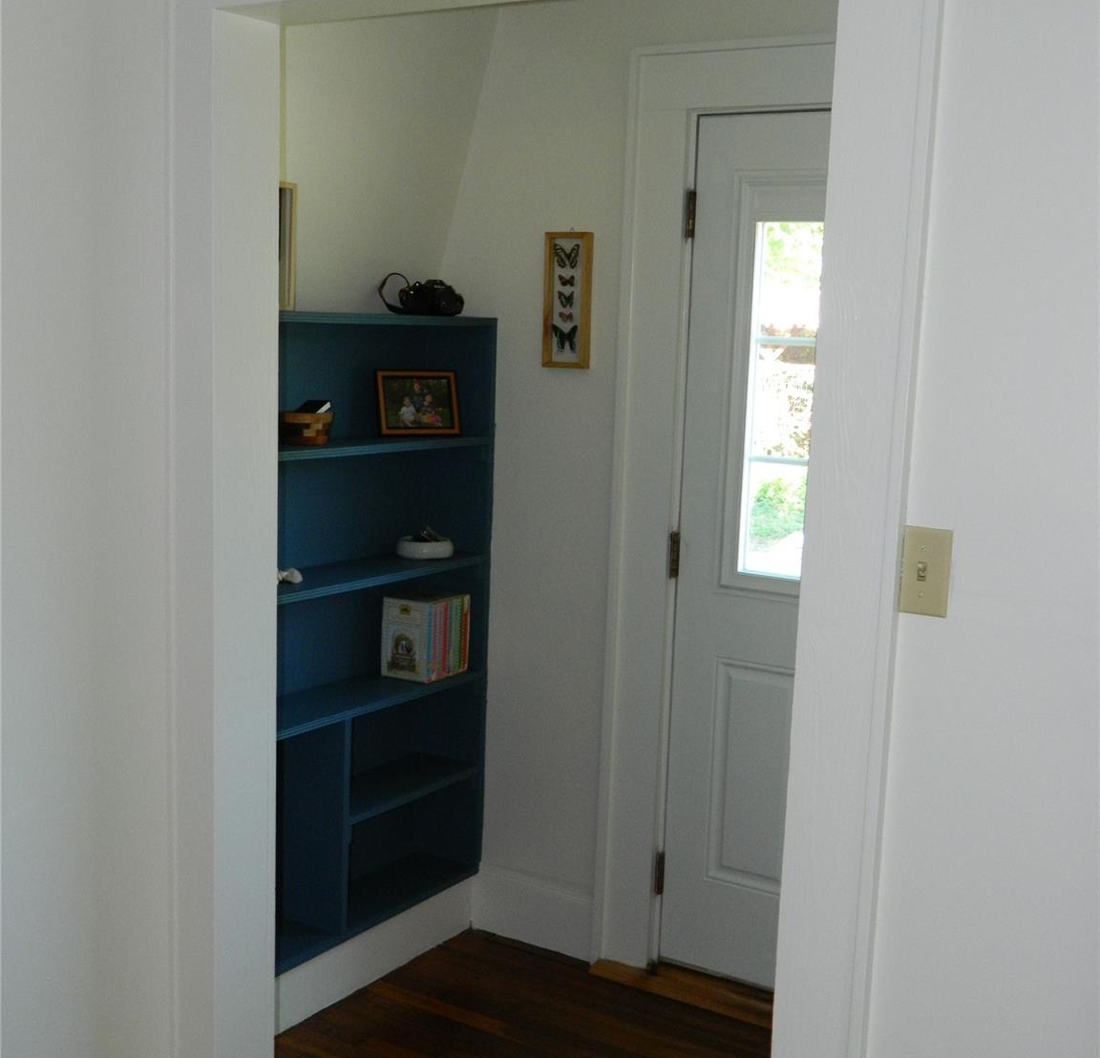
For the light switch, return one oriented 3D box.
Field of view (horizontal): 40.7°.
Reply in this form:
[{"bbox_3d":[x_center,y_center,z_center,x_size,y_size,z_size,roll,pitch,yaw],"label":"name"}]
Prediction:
[{"bbox_3d":[0.485,0.055,1.915,0.065,0.113,0.014,8,10,33],"label":"light switch"}]

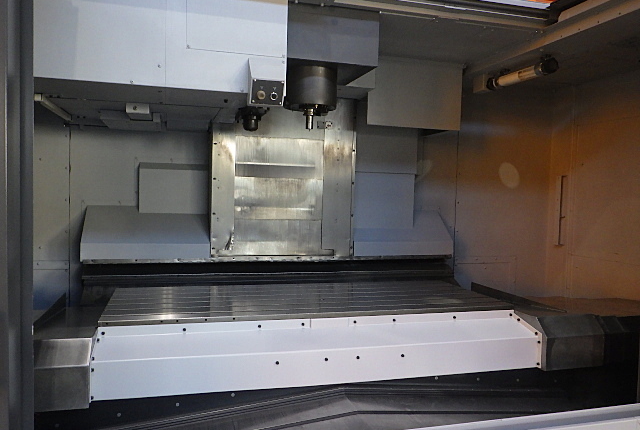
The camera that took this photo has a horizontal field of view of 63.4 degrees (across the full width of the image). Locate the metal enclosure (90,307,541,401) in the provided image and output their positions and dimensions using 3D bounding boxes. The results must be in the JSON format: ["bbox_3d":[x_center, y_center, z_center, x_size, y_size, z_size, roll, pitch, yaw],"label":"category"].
[{"bbox_3d":[0.071,0.613,2.365,2.041,0.244,0.209,1,2,-16],"label":"metal enclosure"}]

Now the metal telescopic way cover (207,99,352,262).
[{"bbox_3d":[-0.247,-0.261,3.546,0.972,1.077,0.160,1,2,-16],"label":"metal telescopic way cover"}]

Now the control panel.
[{"bbox_3d":[-0.204,-0.465,1.965,0.129,0.105,0.060,1,16,-16],"label":"control panel"}]

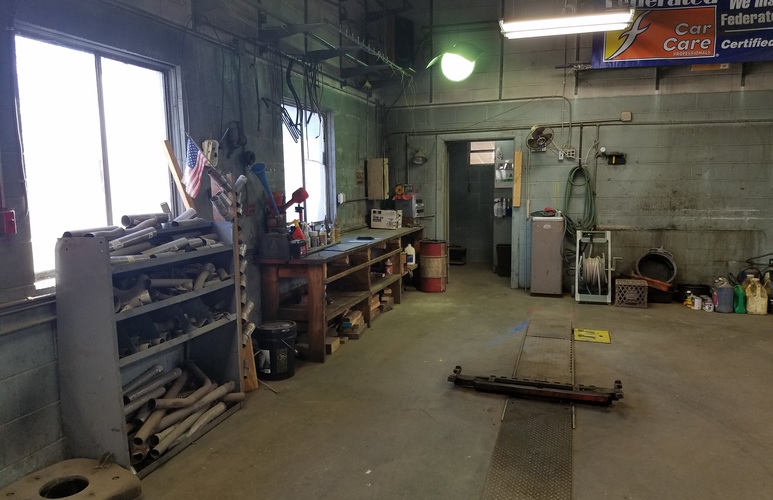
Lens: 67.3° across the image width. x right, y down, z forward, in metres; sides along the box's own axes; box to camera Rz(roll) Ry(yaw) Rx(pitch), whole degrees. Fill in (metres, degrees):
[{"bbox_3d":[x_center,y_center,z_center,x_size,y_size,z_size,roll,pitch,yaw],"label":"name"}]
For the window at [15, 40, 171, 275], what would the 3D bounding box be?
[{"bbox_3d":[-1.568,-0.500,3.301,0.090,1.170,1.070,2,7,17],"label":"window"}]

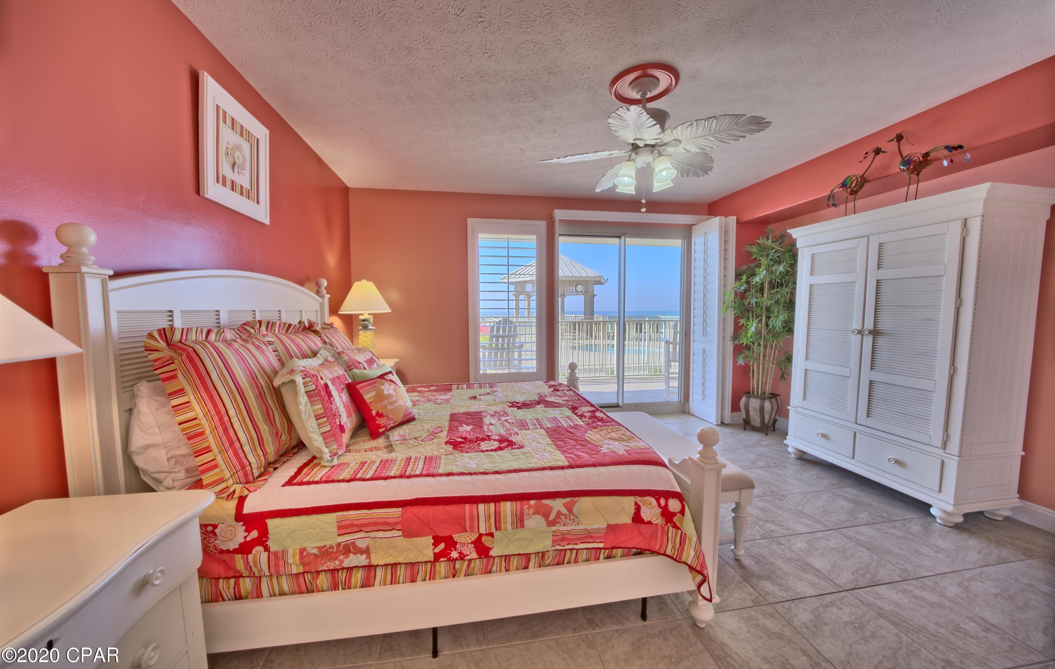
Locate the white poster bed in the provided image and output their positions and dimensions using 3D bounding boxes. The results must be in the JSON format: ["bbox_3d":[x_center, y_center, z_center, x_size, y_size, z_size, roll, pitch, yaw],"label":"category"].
[{"bbox_3d":[-0.421,0.374,2.075,2.107,1.529,1.895,-1,4,-10],"label":"white poster bed"}]

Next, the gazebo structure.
[{"bbox_3d":[1.156,-1.958,17.247,5.000,4.230,5.000,-1,4,-10],"label":"gazebo structure"}]

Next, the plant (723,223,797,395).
[{"bbox_3d":[2.437,-0.208,3.546,0.681,1.741,0.681,-1,4,-10],"label":"plant"}]

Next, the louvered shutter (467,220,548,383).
[{"bbox_3d":[-0.212,-0.340,3.991,0.892,1.886,0.064,-1,4,-10],"label":"louvered shutter"}]

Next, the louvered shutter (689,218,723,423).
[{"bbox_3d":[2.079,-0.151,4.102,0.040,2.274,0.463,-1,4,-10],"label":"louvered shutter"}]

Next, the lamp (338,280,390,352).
[{"bbox_3d":[-1.473,-0.091,3.192,0.437,0.794,0.437,-1,4,-10],"label":"lamp"}]

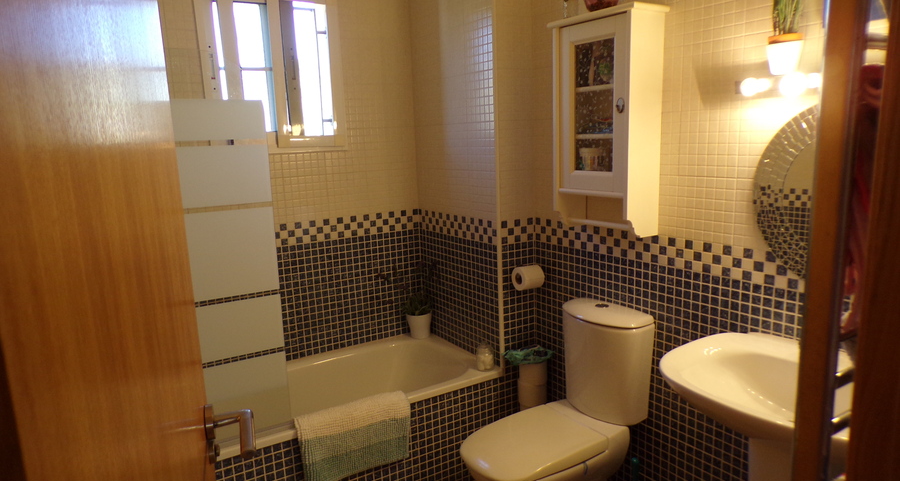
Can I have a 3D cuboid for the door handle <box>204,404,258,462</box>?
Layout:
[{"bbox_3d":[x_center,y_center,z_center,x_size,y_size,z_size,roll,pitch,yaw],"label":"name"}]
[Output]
[{"bbox_3d":[-0.329,0.286,0.937,0.066,0.054,0.135,-5,11,-18],"label":"door handle"}]

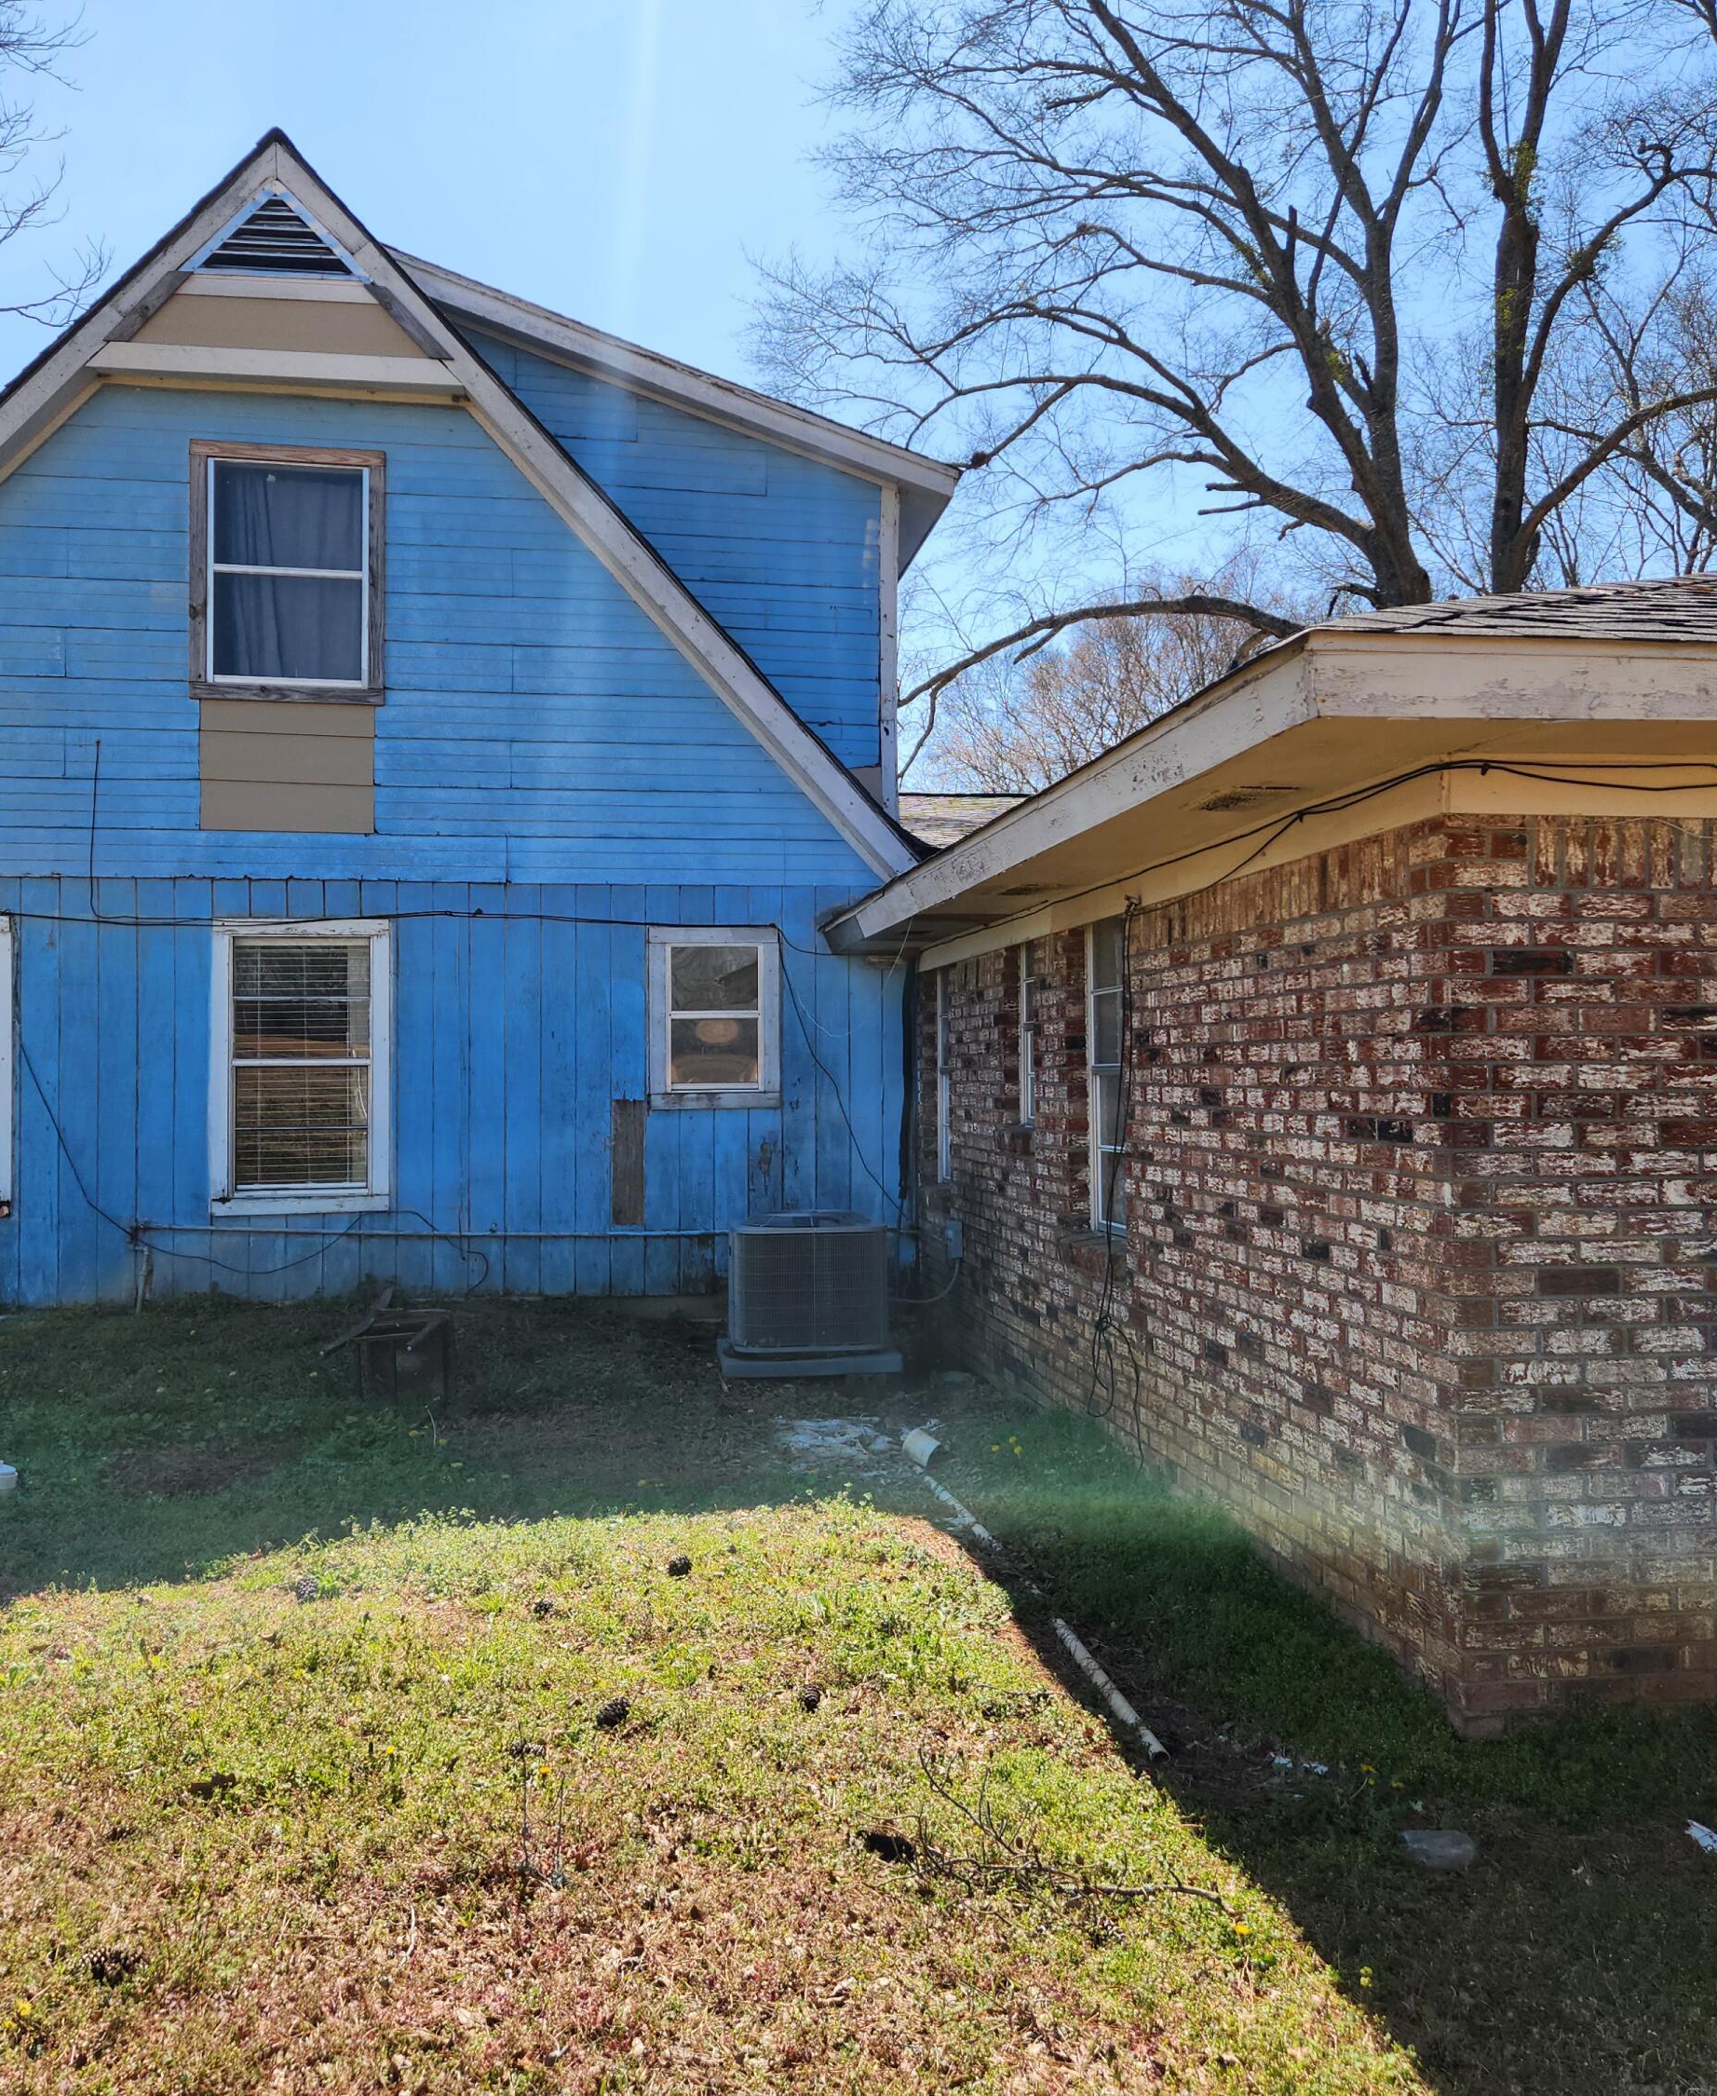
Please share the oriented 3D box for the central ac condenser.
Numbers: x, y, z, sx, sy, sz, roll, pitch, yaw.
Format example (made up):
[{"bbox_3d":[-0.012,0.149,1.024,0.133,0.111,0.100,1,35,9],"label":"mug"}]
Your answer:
[{"bbox_3d":[-0.241,1.234,9.530,0.840,0.750,0.840,0,-1,-12],"label":"central ac condenser"}]

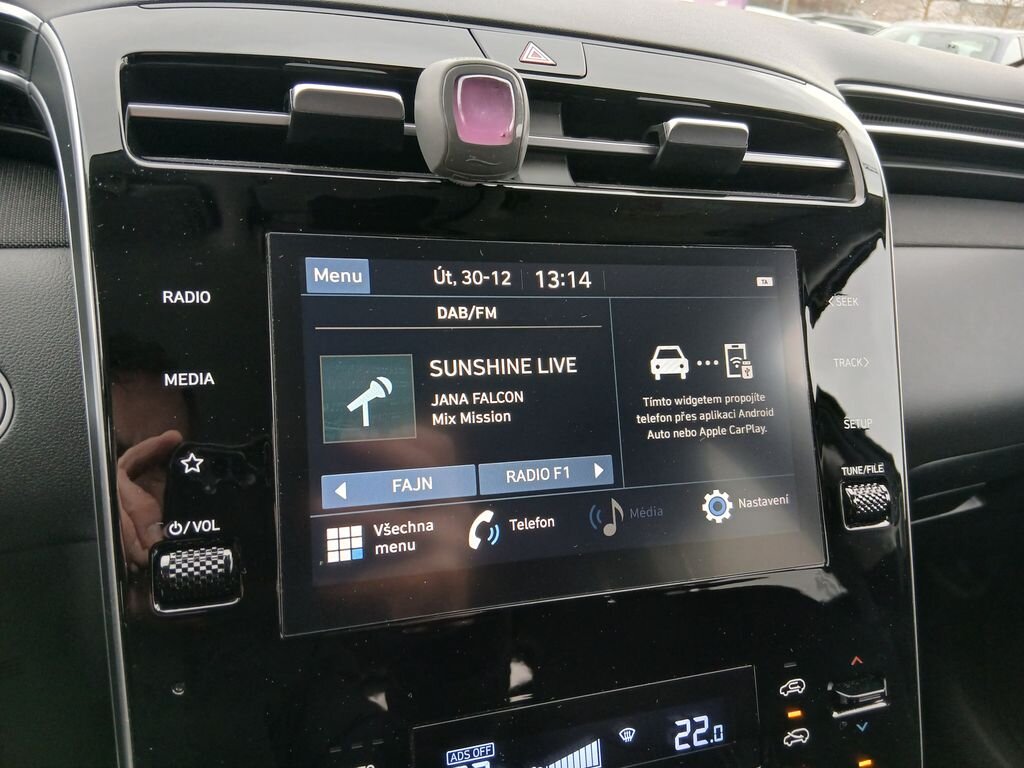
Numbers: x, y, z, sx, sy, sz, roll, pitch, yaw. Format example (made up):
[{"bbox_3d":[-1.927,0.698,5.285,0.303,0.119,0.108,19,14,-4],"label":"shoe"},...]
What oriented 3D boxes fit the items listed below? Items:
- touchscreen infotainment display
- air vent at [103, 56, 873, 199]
[{"bbox_3d":[0.021,0.011,0.266,0.196,0.121,0.012,-2,-5,-19],"label":"touchscreen infotainment display"},{"bbox_3d":[0.009,-0.085,0.280,0.268,0.038,0.030,-2,-5,-19],"label":"air vent"}]

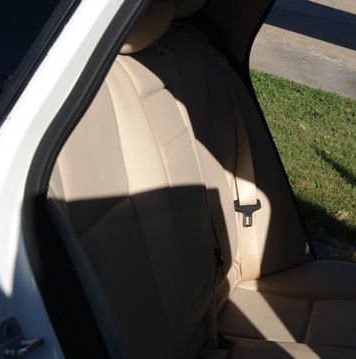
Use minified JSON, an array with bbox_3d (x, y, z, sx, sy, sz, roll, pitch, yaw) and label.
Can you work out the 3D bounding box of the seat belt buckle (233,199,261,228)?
[{"bbox_3d":[0.178,0.087,1.950,0.069,0.071,0.014,4,7,10],"label":"seat belt buckle"}]

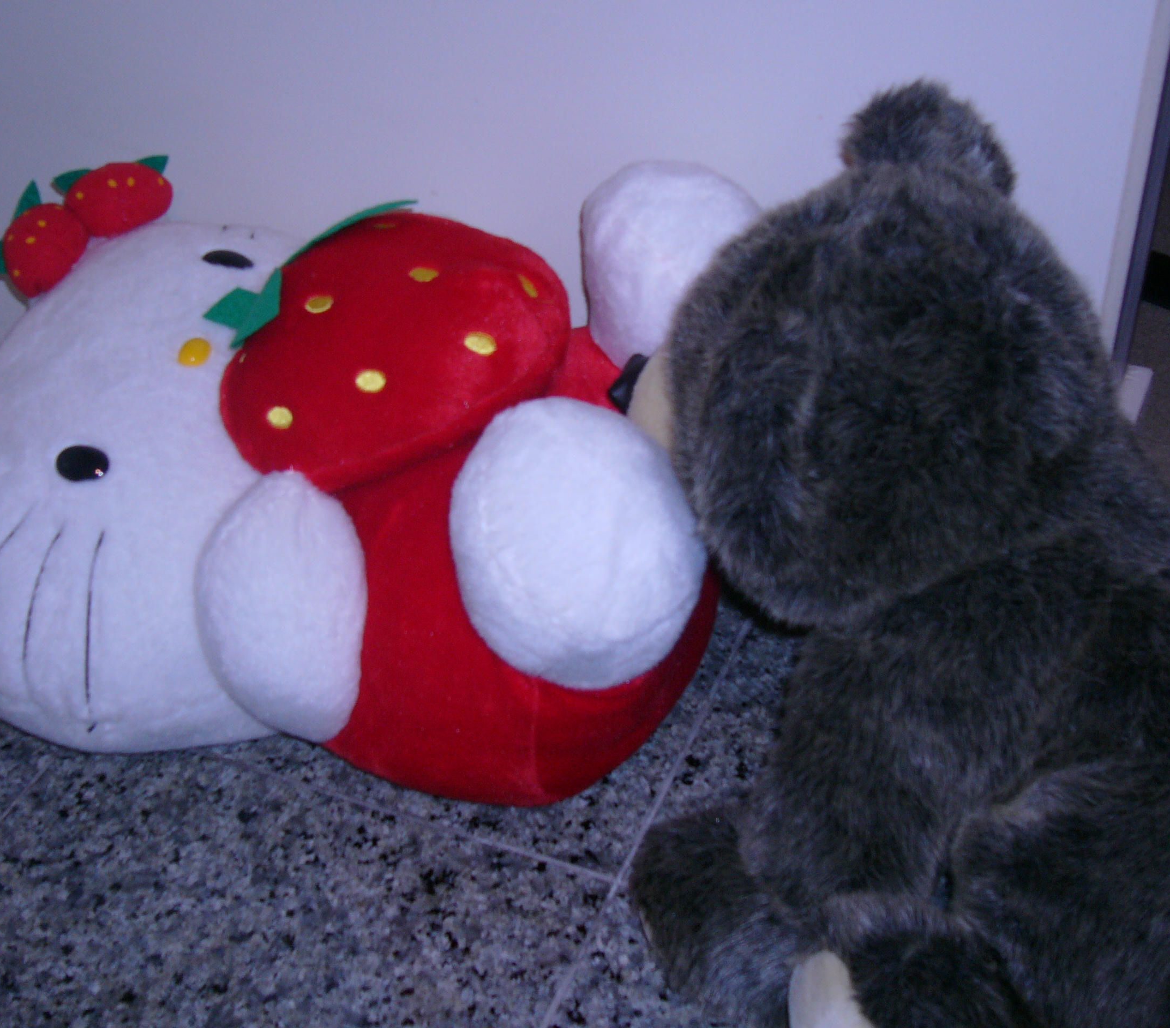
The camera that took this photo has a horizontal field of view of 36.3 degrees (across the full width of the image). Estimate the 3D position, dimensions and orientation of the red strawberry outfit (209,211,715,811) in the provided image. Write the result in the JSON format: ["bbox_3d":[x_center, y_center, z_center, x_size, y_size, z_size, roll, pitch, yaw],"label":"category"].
[{"bbox_3d":[-0.050,-0.007,0.887,0.250,0.245,0.245,10,49,15],"label":"red strawberry outfit"}]

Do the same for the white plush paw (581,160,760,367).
[{"bbox_3d":[0.046,-0.120,0.871,0.102,0.115,0.098,10,49,15],"label":"white plush paw"}]

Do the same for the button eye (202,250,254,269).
[{"bbox_3d":[-0.189,-0.135,0.942,0.029,0.009,0.020,10,34,15],"label":"button eye"}]

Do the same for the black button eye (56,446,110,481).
[{"bbox_3d":[-0.238,-0.024,0.845,0.029,0.009,0.020,4,68,15],"label":"black button eye"}]

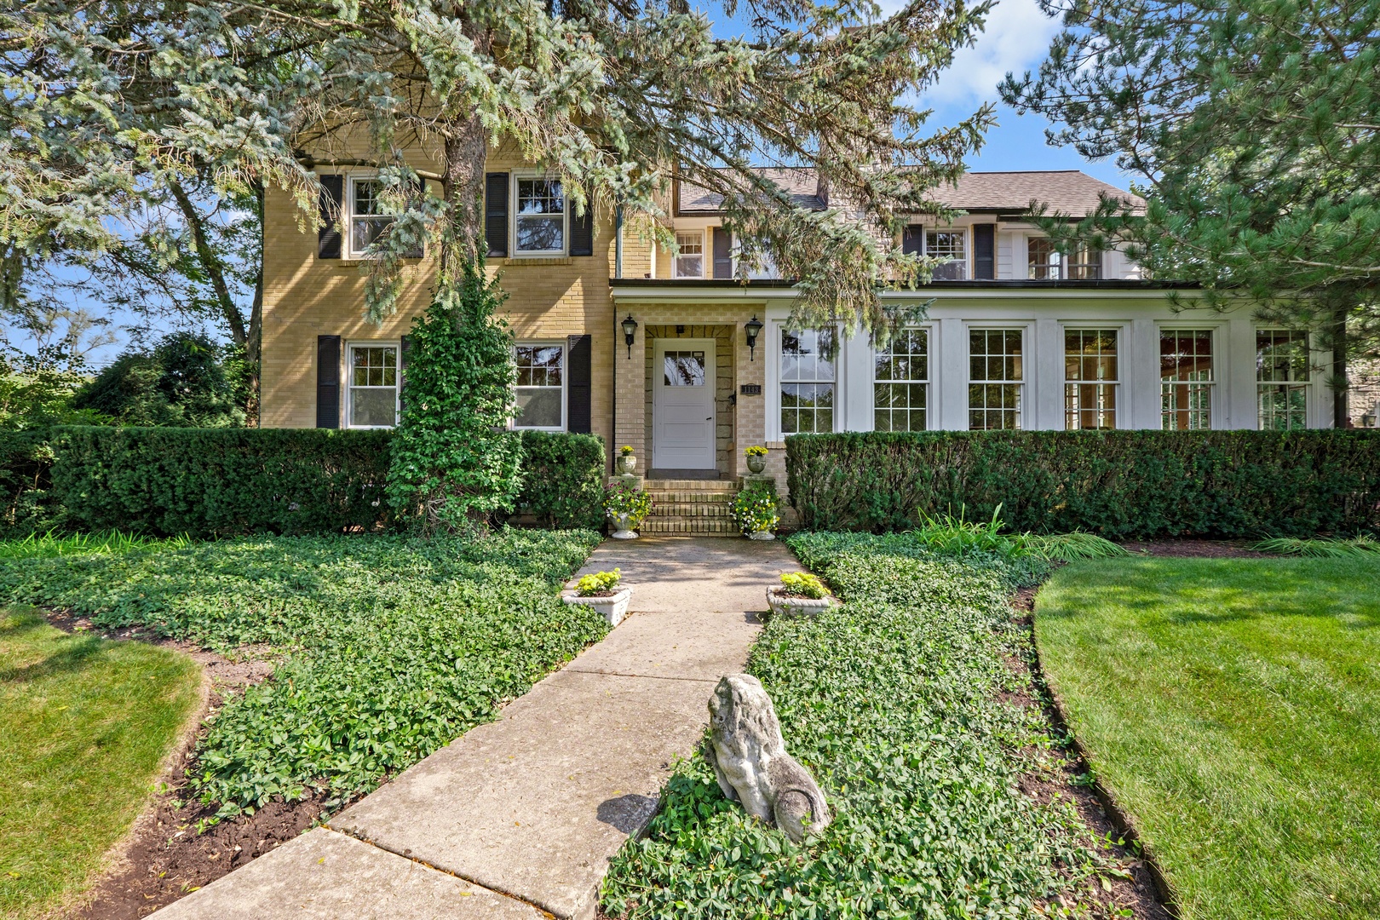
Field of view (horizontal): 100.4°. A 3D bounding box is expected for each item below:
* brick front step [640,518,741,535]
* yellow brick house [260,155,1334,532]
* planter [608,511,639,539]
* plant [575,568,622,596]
[{"bbox_3d":[0.010,0.815,6.800,1.200,0.165,0.300,0,-1,0],"label":"brick front step"},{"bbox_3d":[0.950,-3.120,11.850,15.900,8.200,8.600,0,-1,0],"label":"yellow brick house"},{"bbox_3d":[-0.742,0.750,6.640,0.400,0.310,0.400,0,-1,0],"label":"planter"},{"bbox_3d":[-0.550,0.742,3.460,0.270,0.170,0.240,0,-1,0],"label":"plant"}]

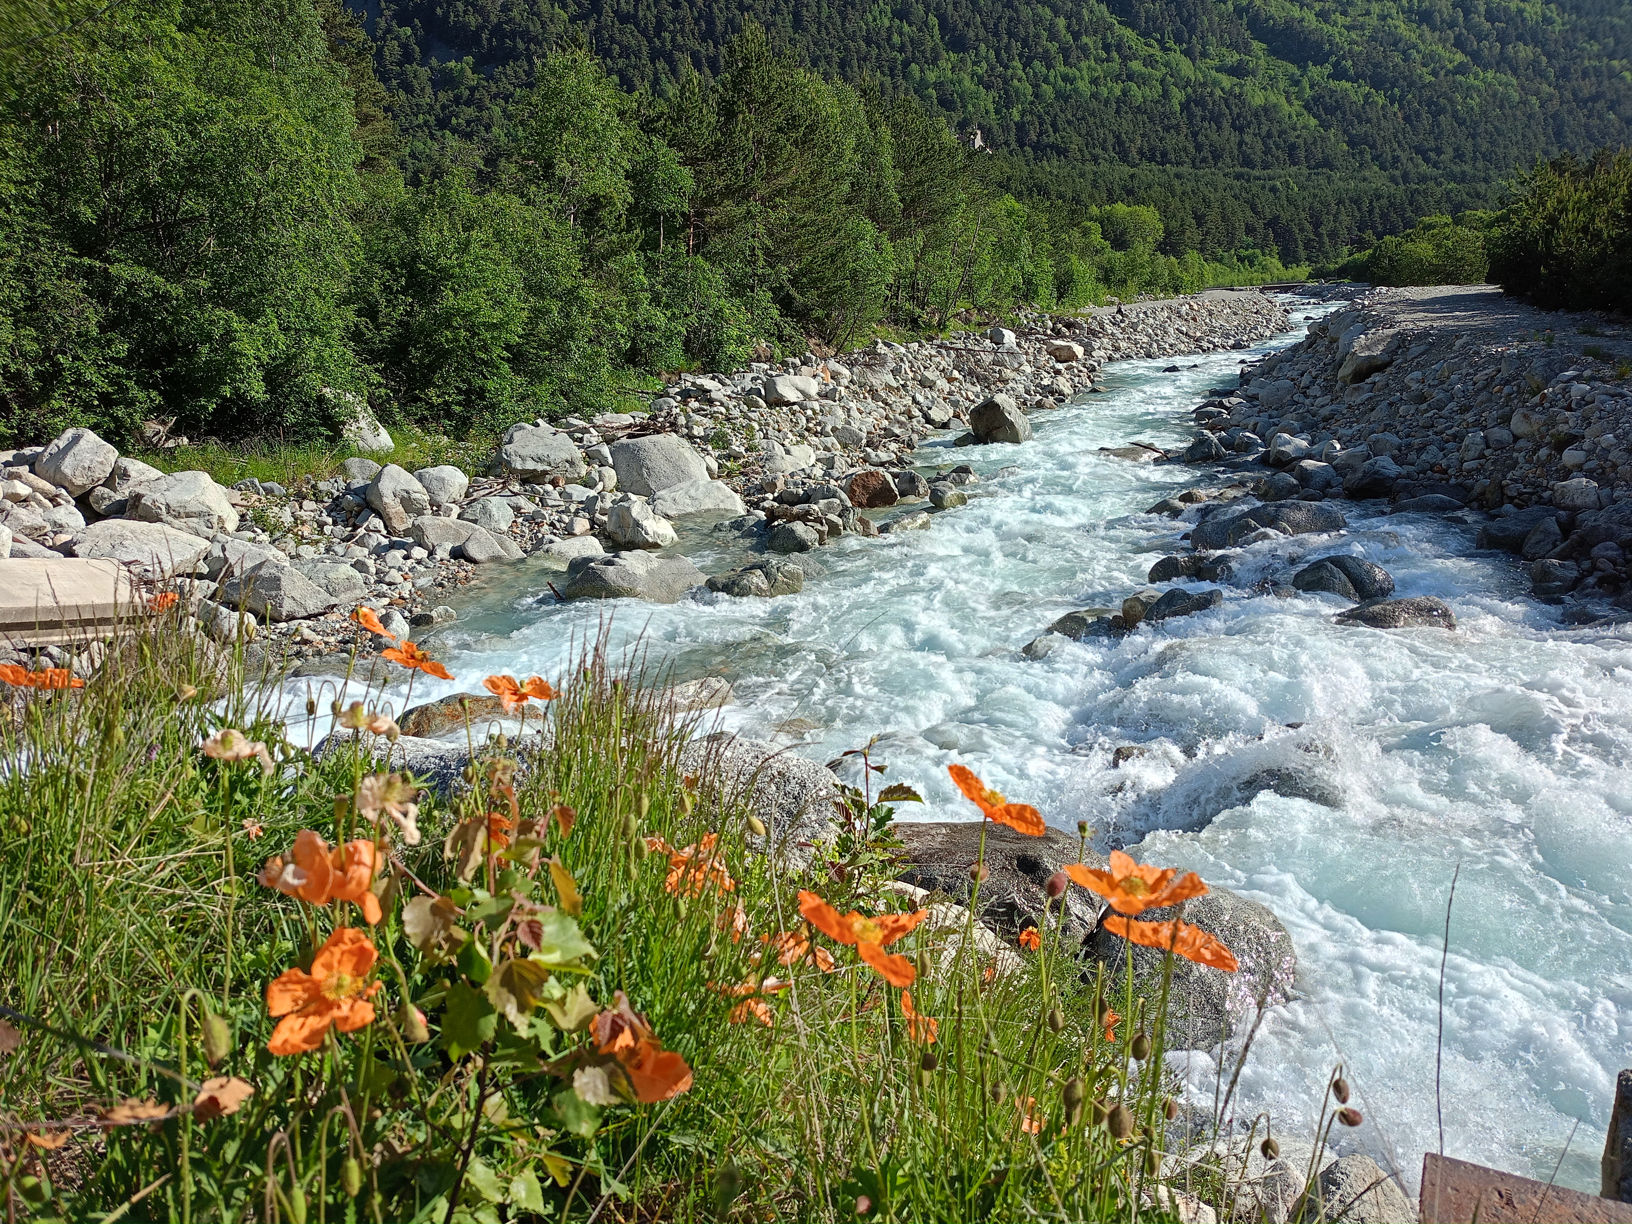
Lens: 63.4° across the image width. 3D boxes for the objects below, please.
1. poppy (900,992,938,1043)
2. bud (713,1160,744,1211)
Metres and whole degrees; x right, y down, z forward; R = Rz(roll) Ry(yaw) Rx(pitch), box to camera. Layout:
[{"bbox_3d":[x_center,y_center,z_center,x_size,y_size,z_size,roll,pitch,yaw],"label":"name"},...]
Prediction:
[{"bbox_3d":[0.094,0.369,1.200,0.036,0.036,0.038,0,13,0],"label":"poppy"},{"bbox_3d":[-0.029,0.191,0.440,0.010,0.019,0.010,6,13,0],"label":"bud"}]

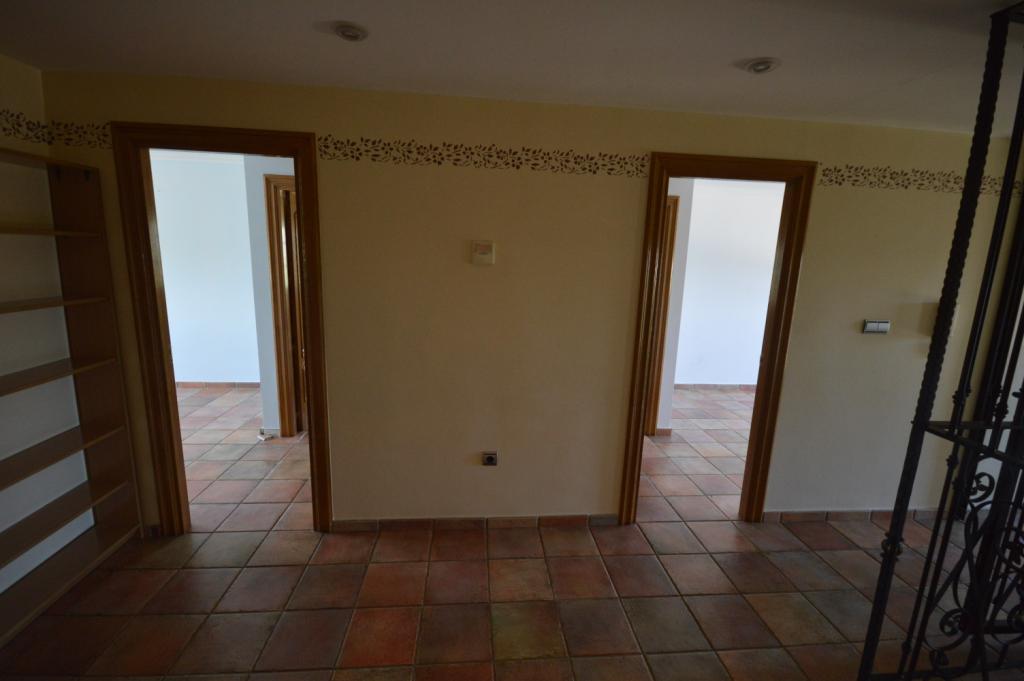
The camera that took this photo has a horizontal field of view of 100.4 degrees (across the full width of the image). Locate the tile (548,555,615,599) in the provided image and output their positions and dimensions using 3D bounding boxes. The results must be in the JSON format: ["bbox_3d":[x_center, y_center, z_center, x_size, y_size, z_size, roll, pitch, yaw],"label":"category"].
[{"bbox_3d":[0.352,1.225,2.197,0.305,0.012,0.287,1,11,-5],"label":"tile"}]

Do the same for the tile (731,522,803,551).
[{"bbox_3d":[1.552,1.171,2.557,0.299,0.012,0.280,1,11,-5],"label":"tile"}]

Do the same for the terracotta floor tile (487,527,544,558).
[{"bbox_3d":[0.018,1.148,2.424,0.299,0.012,0.280,1,11,-5],"label":"terracotta floor tile"}]

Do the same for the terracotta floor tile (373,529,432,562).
[{"bbox_3d":[-0.596,1.139,2.371,0.299,0.012,0.280,1,11,-5],"label":"terracotta floor tile"}]

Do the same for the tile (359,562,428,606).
[{"bbox_3d":[-0.579,1.210,2.115,0.302,0.012,0.291,1,10,-5],"label":"tile"}]

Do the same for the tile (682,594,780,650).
[{"bbox_3d":[0.995,1.282,1.952,0.304,0.010,0.288,1,11,-5],"label":"tile"}]

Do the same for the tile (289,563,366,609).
[{"bbox_3d":[-0.890,1.204,2.087,0.302,0.012,0.291,1,10,-5],"label":"tile"}]

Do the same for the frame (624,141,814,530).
[{"bbox_3d":[1.139,0.076,2.490,0.913,2.134,0.128,1,11,-5],"label":"frame"}]

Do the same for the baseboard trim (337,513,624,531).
[{"bbox_3d":[-0.191,1.082,2.522,1.700,0.066,0.015,1,11,-5],"label":"baseboard trim"}]

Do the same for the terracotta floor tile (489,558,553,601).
[{"bbox_3d":[0.044,1.211,2.155,0.304,0.010,0.288,1,11,-5],"label":"terracotta floor tile"}]

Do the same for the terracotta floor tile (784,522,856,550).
[{"bbox_3d":[1.873,1.192,2.598,0.304,0.010,0.271,1,11,-5],"label":"terracotta floor tile"}]

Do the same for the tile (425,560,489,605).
[{"bbox_3d":[-0.264,1.206,2.128,0.304,0.010,0.288,1,11,-5],"label":"tile"}]

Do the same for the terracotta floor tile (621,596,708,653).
[{"bbox_3d":[0.687,1.285,1.937,0.305,0.012,0.287,1,11,-5],"label":"terracotta floor tile"}]

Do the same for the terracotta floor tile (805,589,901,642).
[{"bbox_3d":[1.619,1.300,2.018,0.305,0.012,0.287,1,11,-5],"label":"terracotta floor tile"}]

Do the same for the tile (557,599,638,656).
[{"bbox_3d":[0.372,1.265,1.886,0.299,0.012,0.280,1,11,-5],"label":"tile"}]

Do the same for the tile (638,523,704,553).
[{"bbox_3d":[0.938,1.162,2.504,0.299,0.012,0.280,1,11,-5],"label":"tile"}]

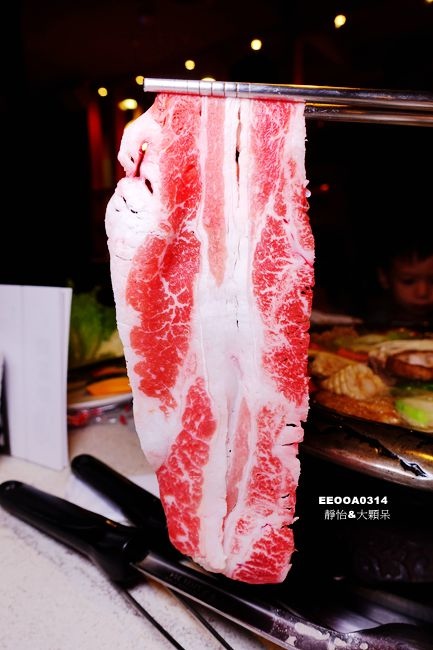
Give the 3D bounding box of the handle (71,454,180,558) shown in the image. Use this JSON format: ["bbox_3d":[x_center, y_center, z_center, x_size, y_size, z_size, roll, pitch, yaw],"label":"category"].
[{"bbox_3d":[-0.077,0.140,0.348,0.023,0.026,0.127,-9,14,-42],"label":"handle"}]

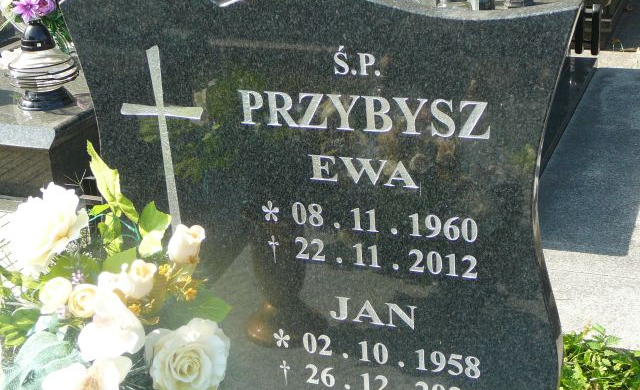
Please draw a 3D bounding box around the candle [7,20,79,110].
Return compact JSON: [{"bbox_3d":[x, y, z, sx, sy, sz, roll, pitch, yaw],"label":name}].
[{"bbox_3d":[-0.871,-0.412,3.174,0.223,0.261,0.223,5,22,21],"label":"candle"}]

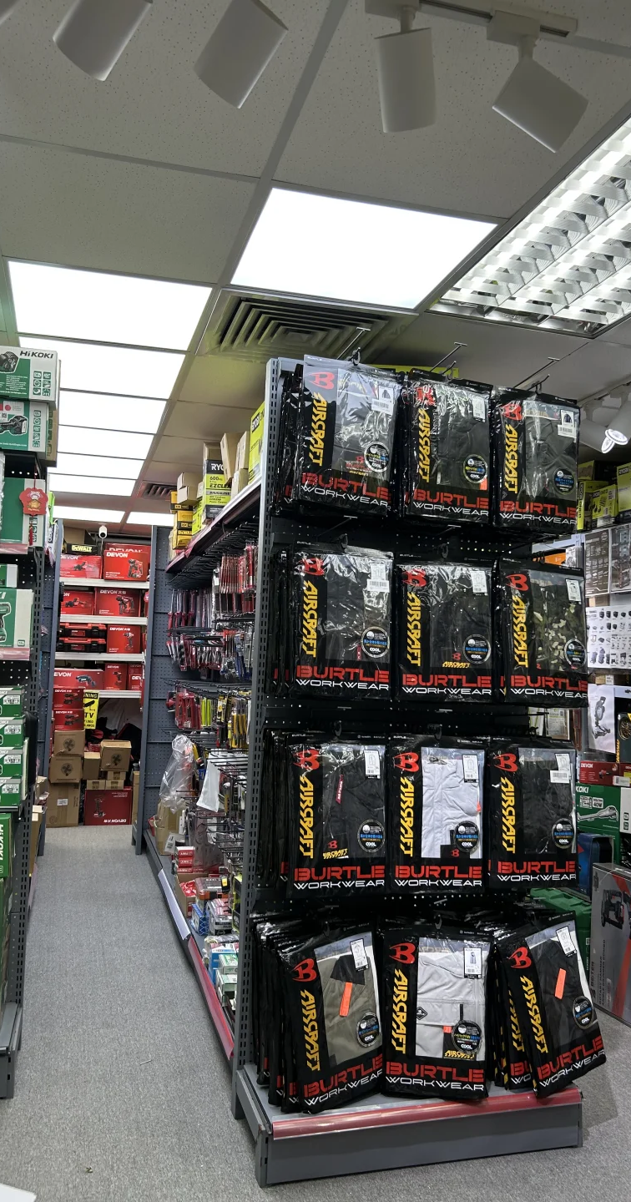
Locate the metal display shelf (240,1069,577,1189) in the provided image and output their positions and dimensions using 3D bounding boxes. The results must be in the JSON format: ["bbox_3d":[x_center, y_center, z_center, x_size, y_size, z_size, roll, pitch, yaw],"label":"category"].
[{"bbox_3d":[0.251,1.438,2.595,0.925,0.155,0.380,3,-4,-15],"label":"metal display shelf"}]

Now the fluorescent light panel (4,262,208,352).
[{"bbox_3d":[-0.635,-0.898,2.773,0.560,0.030,0.560,3,-4,-15],"label":"fluorescent light panel"}]

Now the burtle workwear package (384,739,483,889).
[{"bbox_3d":[0.334,0.598,2.544,0.295,0.420,0.045,5,-11,-15],"label":"burtle workwear package"}]

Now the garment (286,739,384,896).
[{"bbox_3d":[0.053,0.563,2.411,0.283,0.410,0.040,4,-10,-21],"label":"garment"}]

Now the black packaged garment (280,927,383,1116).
[{"bbox_3d":[0.047,1.123,2.452,0.295,0.420,0.050,2,-15,-31],"label":"black packaged garment"}]

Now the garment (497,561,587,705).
[{"bbox_3d":[0.663,0.098,2.659,0.295,0.420,0.045,7,-11,-22],"label":"garment"}]

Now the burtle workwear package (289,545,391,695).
[{"bbox_3d":[0.069,0.053,2.507,0.283,0.410,0.040,3,-9,-10],"label":"burtle workwear package"}]

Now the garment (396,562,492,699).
[{"bbox_3d":[0.371,0.075,2.615,0.283,0.410,0.040,2,-7,-5],"label":"garment"}]

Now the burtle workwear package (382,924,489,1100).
[{"bbox_3d":[0.322,1.095,2.417,0.283,0.430,0.040,3,-9,1],"label":"burtle workwear package"}]

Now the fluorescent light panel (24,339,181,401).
[{"bbox_3d":[-0.793,-0.863,3.354,0.600,0.030,0.600,2,-4,-15],"label":"fluorescent light panel"}]

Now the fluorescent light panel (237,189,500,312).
[{"bbox_3d":[0.099,-0.903,2.346,0.560,0.030,0.560,3,-4,-15],"label":"fluorescent light panel"}]

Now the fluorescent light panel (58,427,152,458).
[{"bbox_3d":[-1.111,-0.797,4.510,0.600,0.030,0.600,2,-4,-15],"label":"fluorescent light panel"}]

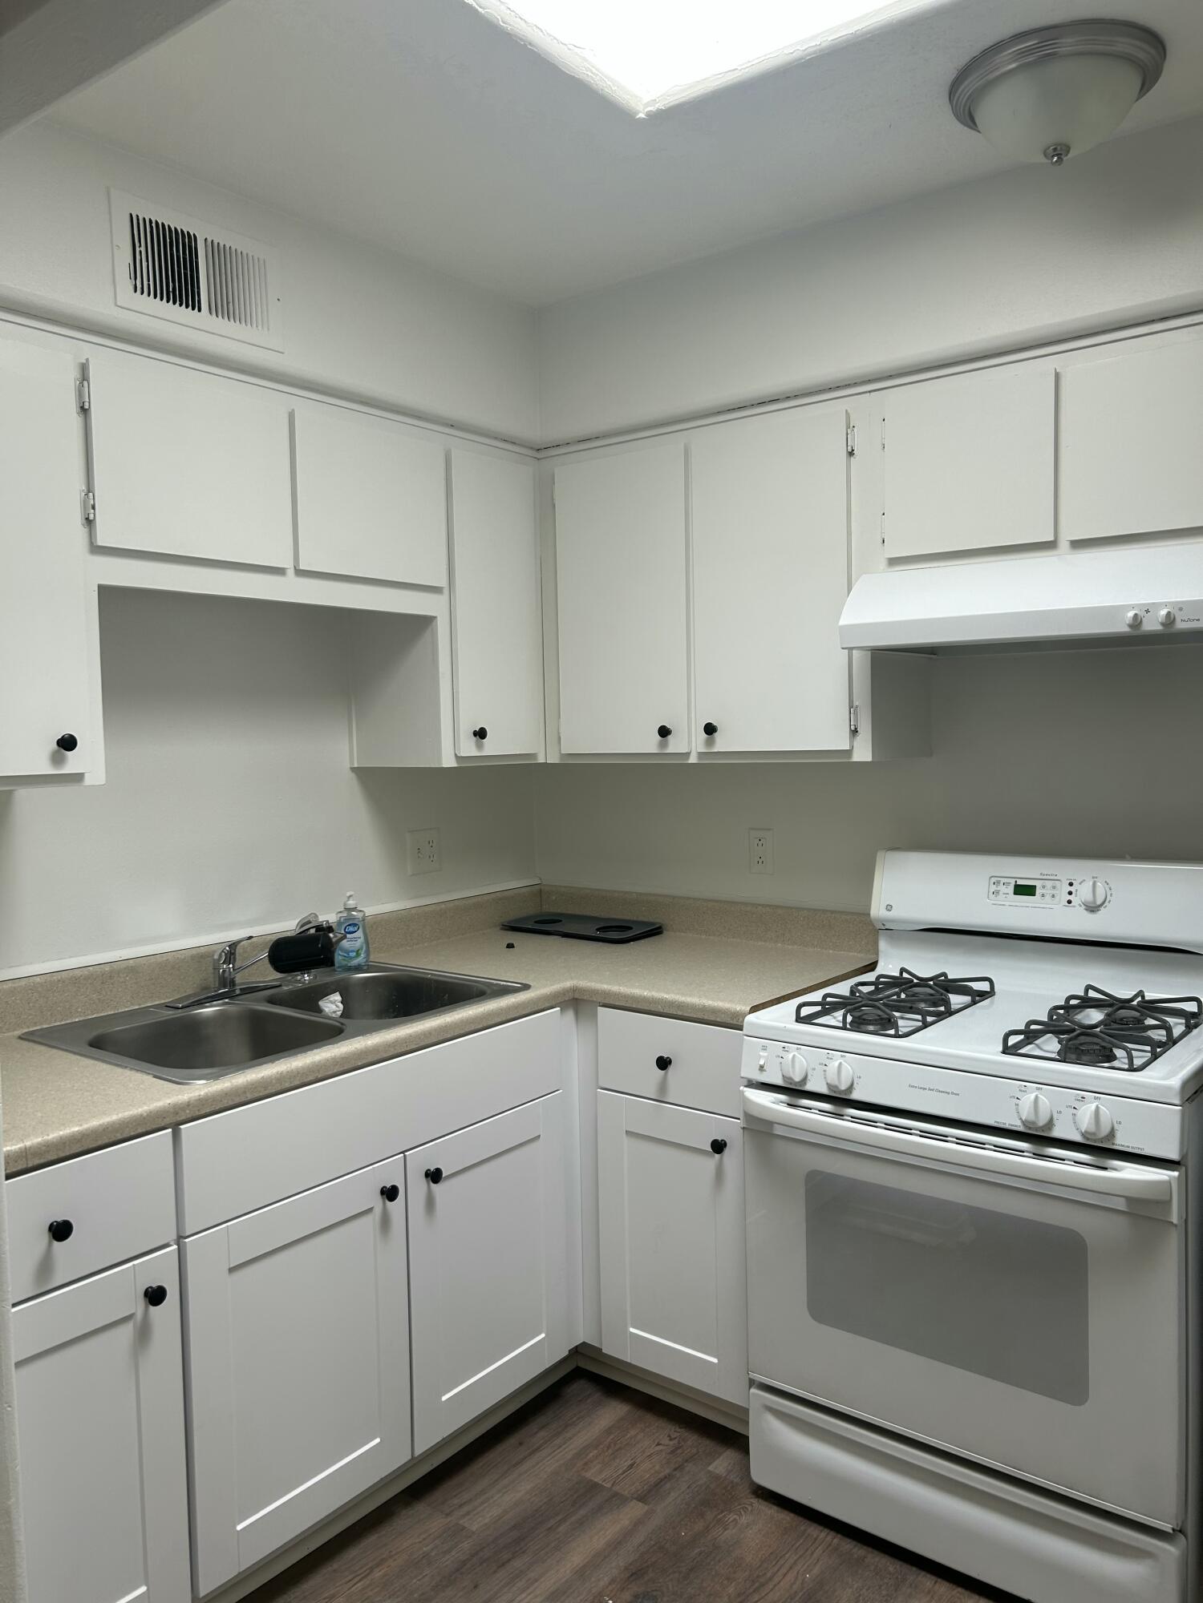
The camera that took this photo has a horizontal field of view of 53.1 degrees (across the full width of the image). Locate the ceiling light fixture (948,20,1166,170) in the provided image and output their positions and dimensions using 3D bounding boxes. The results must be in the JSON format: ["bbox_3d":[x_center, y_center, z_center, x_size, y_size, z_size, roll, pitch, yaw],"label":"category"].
[{"bbox_3d":[0.722,-1.090,1.929,0.322,0.138,0.322,1,4,38],"label":"ceiling light fixture"}]

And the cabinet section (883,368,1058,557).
[{"bbox_3d":[0.779,-0.635,2.385,0.328,0.308,0.310,1,4,37],"label":"cabinet section"}]

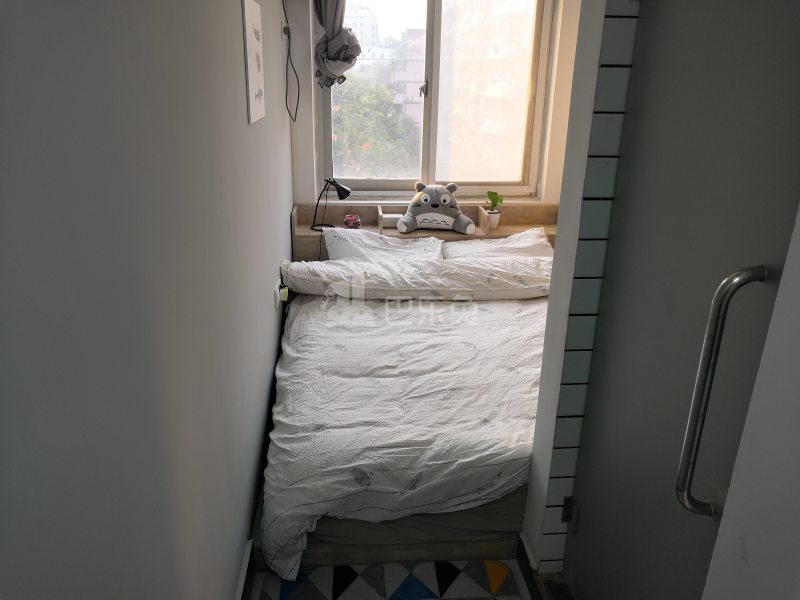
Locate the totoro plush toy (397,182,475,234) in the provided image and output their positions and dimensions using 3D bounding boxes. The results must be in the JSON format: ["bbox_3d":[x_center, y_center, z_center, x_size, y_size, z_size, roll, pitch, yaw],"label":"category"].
[{"bbox_3d":[0.222,-0.570,3.843,0.473,0.297,0.222,2,19,1],"label":"totoro plush toy"}]

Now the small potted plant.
[{"bbox_3d":[0.600,-0.570,3.952,0.108,0.239,0.099,-1,19,-5],"label":"small potted plant"}]

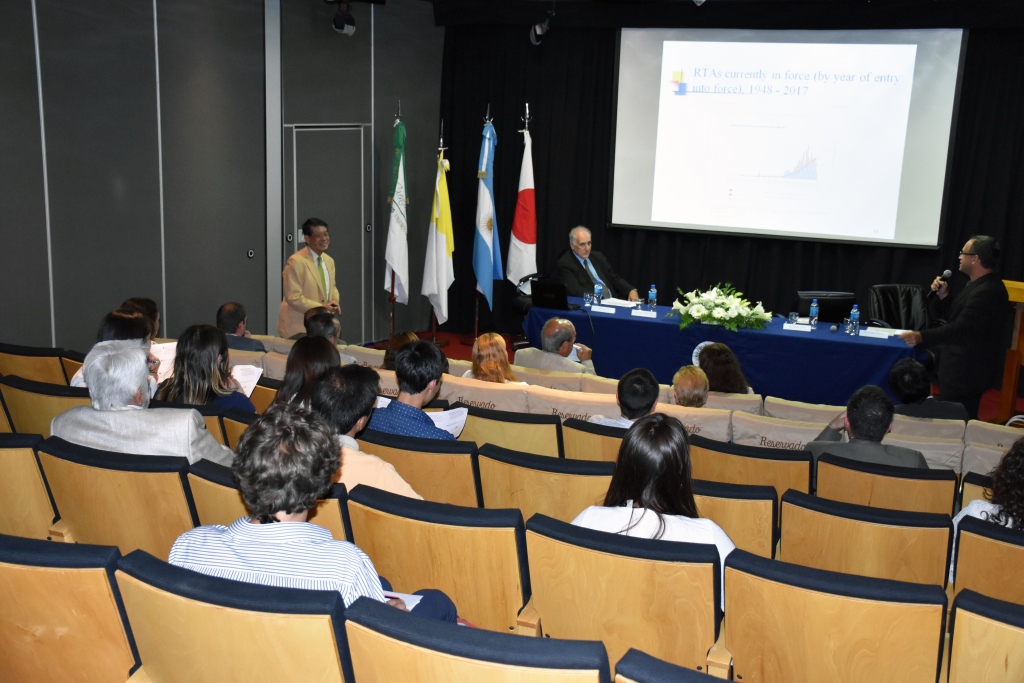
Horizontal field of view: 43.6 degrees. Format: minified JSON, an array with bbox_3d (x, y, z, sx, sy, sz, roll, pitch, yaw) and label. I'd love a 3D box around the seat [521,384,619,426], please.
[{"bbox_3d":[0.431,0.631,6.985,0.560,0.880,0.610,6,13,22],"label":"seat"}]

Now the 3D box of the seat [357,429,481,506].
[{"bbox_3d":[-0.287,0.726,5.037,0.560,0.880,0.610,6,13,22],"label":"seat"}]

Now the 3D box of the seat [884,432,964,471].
[{"bbox_3d":[1.856,0.838,6.189,0.540,0.930,0.600,7,14,20],"label":"seat"}]

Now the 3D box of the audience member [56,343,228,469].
[{"bbox_3d":[-1.115,0.513,4.356,0.580,1.203,0.850,7,15,22],"label":"audience member"}]

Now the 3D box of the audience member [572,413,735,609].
[{"bbox_3d":[0.418,0.737,3.682,0.480,1.189,0.780,7,14,20],"label":"audience member"}]

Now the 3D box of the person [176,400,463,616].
[{"bbox_3d":[-0.352,0.662,2.966,0.540,1.227,0.850,7,15,22],"label":"person"}]

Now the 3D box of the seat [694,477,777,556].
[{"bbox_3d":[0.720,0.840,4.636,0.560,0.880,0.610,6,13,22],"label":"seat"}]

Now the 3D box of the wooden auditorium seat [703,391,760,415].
[{"bbox_3d":[1.224,0.682,7.503,0.540,0.930,0.600,7,14,20],"label":"wooden auditorium seat"}]

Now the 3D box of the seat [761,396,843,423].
[{"bbox_3d":[1.739,0.732,7.379,0.540,0.900,0.600,7,15,22],"label":"seat"}]

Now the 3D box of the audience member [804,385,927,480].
[{"bbox_3d":[1.536,0.690,5.431,0.540,1.162,0.820,7,15,22],"label":"audience member"}]

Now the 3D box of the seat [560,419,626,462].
[{"bbox_3d":[0.542,0.764,5.617,0.540,0.930,0.600,7,14,20],"label":"seat"}]

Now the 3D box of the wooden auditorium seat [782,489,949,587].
[{"bbox_3d":[1.205,0.892,4.357,0.540,0.900,0.600,7,15,22],"label":"wooden auditorium seat"}]

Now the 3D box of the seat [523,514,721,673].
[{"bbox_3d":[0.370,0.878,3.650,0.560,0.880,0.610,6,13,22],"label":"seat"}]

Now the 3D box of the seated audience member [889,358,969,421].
[{"bbox_3d":[2.259,0.645,7.259,0.500,1.175,0.780,7,14,20],"label":"seated audience member"}]

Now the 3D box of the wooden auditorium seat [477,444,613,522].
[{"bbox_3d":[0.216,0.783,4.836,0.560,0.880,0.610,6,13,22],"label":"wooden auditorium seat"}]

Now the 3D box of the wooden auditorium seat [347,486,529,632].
[{"bbox_3d":[-0.123,0.839,3.745,0.540,0.930,0.600,7,14,20],"label":"wooden auditorium seat"}]

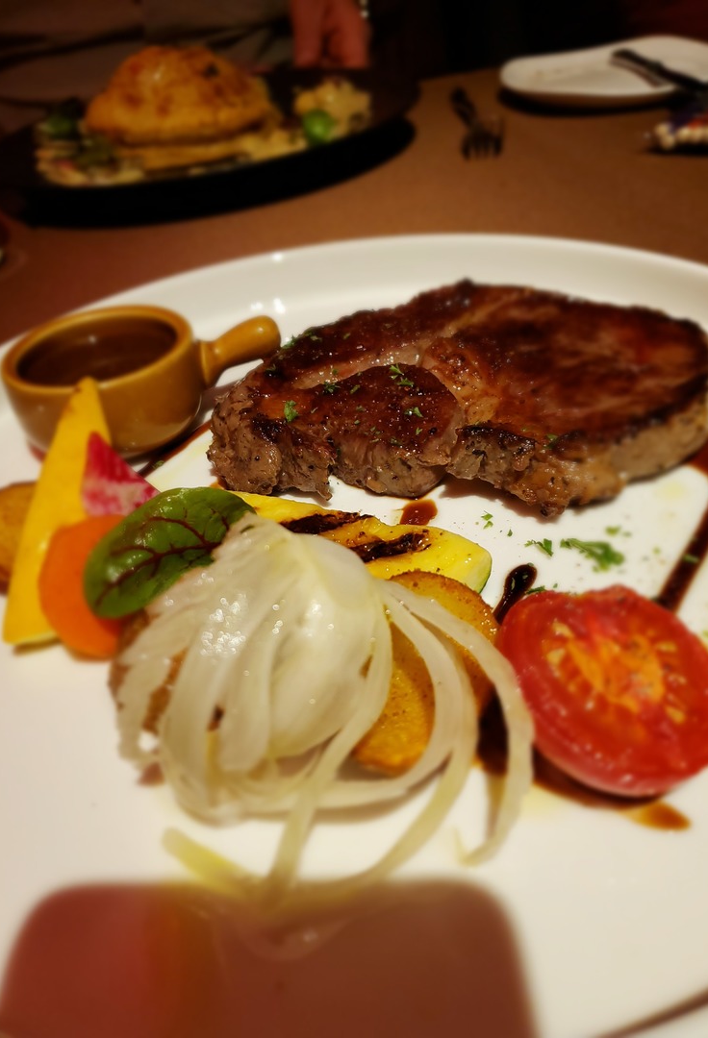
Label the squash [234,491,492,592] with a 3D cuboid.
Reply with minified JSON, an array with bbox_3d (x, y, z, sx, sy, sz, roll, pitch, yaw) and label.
[{"bbox_3d":[-0.007,0.011,0.189,0.080,0.013,0.029,15,44,25],"label":"squash"}]

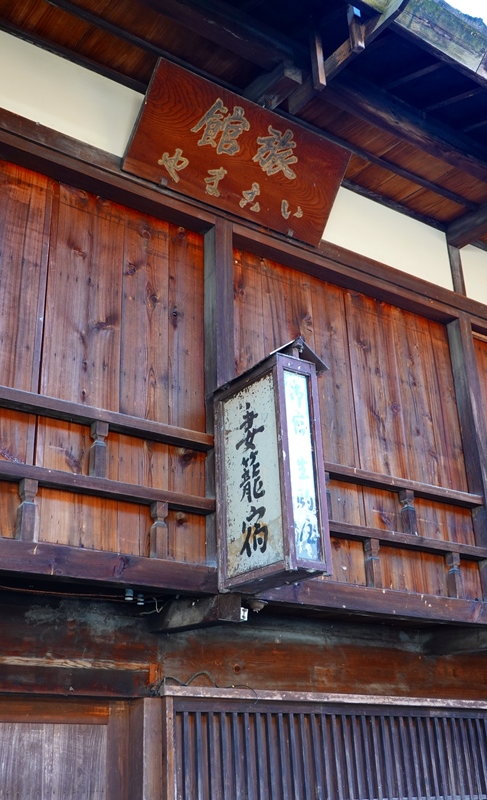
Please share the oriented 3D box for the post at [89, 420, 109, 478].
[{"bbox_3d":[-0.596,0.213,3.661,0.054,0.251,0.051,14,-28,-33],"label":"post"}]

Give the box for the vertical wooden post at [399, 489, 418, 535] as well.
[{"bbox_3d":[0.861,0.589,4.634,0.054,0.252,0.051,14,-28,-33],"label":"vertical wooden post"}]

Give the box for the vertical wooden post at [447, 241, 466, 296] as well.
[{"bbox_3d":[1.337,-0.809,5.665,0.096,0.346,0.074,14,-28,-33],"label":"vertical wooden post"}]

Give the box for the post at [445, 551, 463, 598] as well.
[{"bbox_3d":[1.114,0.930,4.676,0.054,0.250,0.051,14,-28,-33],"label":"post"}]

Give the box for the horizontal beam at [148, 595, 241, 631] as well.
[{"bbox_3d":[-0.224,0.960,3.963,0.115,0.124,0.574,14,-28,-33],"label":"horizontal beam"}]

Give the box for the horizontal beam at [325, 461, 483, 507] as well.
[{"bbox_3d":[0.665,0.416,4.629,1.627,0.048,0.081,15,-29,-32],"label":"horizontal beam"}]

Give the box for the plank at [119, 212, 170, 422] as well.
[{"bbox_3d":[-0.464,-0.332,4.179,0.250,1.242,0.025,15,-29,-32],"label":"plank"}]

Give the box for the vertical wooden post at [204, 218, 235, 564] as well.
[{"bbox_3d":[-0.113,-0.067,4.235,0.109,1.794,0.112,15,-29,-32],"label":"vertical wooden post"}]

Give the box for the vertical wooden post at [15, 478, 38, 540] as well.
[{"bbox_3d":[-0.841,0.440,3.449,0.058,0.259,0.058,15,-29,-32],"label":"vertical wooden post"}]

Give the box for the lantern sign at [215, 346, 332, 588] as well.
[{"bbox_3d":[0.125,0.274,3.759,0.293,1.023,0.468,15,-29,-32],"label":"lantern sign"}]

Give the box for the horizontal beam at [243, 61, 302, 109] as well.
[{"bbox_3d":[0.069,-1.505,4.537,0.102,0.143,0.592,14,-28,-33],"label":"horizontal beam"}]

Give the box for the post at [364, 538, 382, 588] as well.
[{"bbox_3d":[0.645,0.823,4.412,0.058,0.262,0.058,15,-29,-32],"label":"post"}]

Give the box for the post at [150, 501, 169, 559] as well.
[{"bbox_3d":[-0.349,0.552,3.699,0.054,0.251,0.051,14,-28,-33],"label":"post"}]

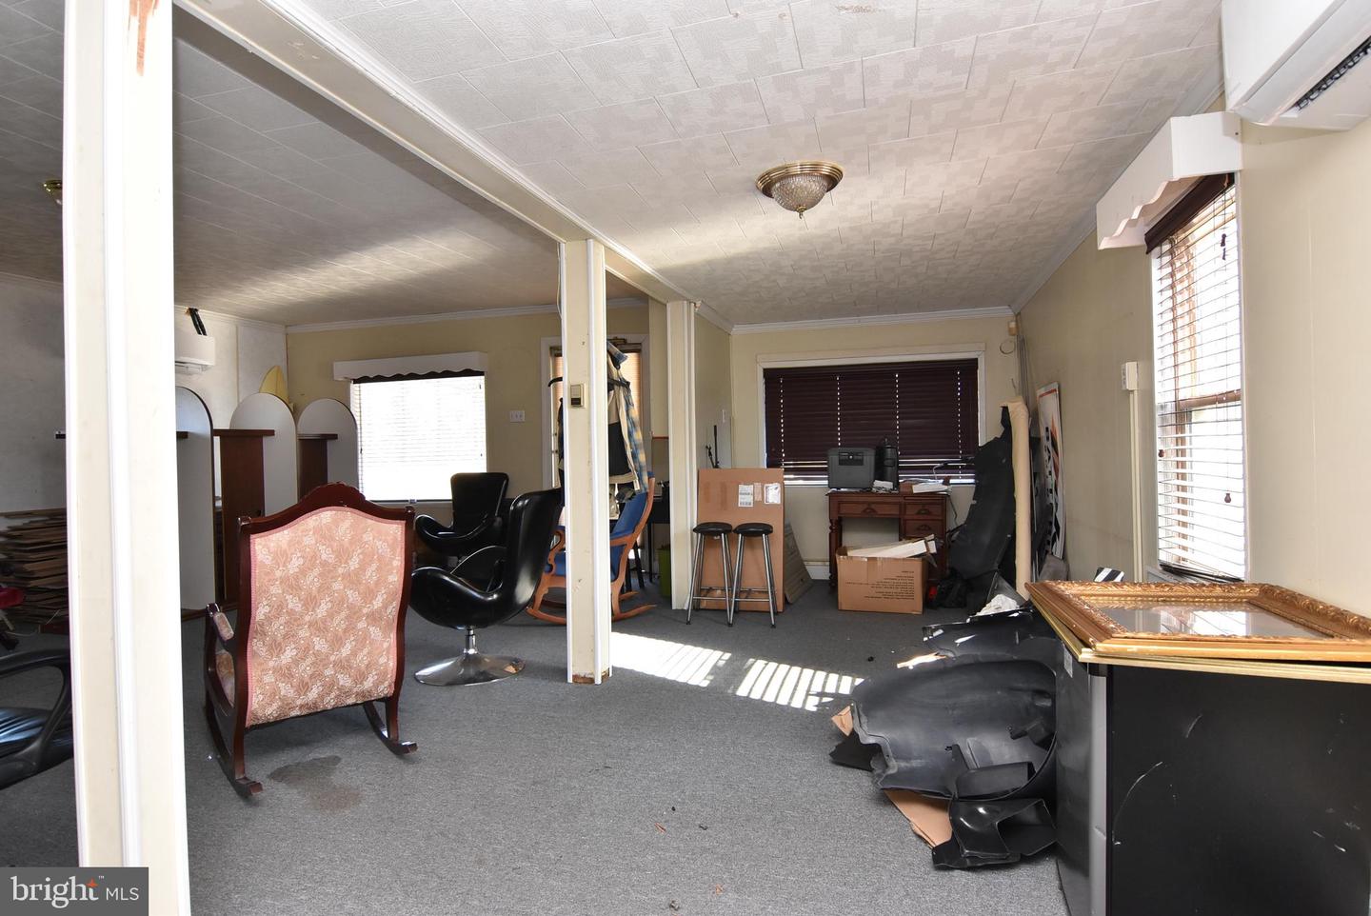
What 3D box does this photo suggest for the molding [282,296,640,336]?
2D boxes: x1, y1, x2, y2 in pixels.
[{"bbox_3d":[-1.801,-1.071,5.271,3.120,0.080,0.070,-1,1,16],"label":"molding"}]

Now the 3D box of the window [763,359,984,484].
[{"bbox_3d":[1.553,-0.295,5.855,1.756,1.010,0.060,-1,1,16],"label":"window"}]

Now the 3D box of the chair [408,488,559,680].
[{"bbox_3d":[-1.053,0.642,3.607,0.760,0.950,0.770,-1,0,3],"label":"chair"}]

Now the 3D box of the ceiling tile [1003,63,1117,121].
[{"bbox_3d":[1.193,-1.162,2.185,0.305,0.018,0.300,-2,0,15],"label":"ceiling tile"}]

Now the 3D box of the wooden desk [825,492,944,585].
[{"bbox_3d":[1.670,0.678,5.778,0.955,0.785,0.480,-1,0,14],"label":"wooden desk"}]

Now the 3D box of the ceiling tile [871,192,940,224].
[{"bbox_3d":[1.010,-1.155,3.137,0.305,0.018,0.300,-2,0,15],"label":"ceiling tile"}]

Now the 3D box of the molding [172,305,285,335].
[{"bbox_3d":[-3.225,-0.988,4.880,0.060,0.075,0.880,-2,0,21],"label":"molding"}]

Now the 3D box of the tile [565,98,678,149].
[{"bbox_3d":[-0.203,-1.114,2.289,0.305,0.015,0.305,-2,0,16],"label":"tile"}]

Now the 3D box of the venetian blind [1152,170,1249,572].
[{"bbox_3d":[1.763,-0.229,2.401,0.060,1.300,0.680,-2,0,17],"label":"venetian blind"}]

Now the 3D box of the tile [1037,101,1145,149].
[{"bbox_3d":[1.432,-1.173,2.422,0.305,0.018,0.300,-2,0,15],"label":"tile"}]

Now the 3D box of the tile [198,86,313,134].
[{"bbox_3d":[-1.754,-1.443,2.832,0.295,0.020,0.305,-2,0,13],"label":"tile"}]

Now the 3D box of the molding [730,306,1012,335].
[{"bbox_3d":[1.518,-1.176,5.809,2.310,0.080,0.070,-1,1,16],"label":"molding"}]

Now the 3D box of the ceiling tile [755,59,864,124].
[{"bbox_3d":[0.393,-1.138,2.126,0.305,0.020,0.305,-2,1,16],"label":"ceiling tile"}]

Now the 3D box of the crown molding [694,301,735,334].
[{"bbox_3d":[0.261,-1.123,5.568,0.050,0.070,1.099,-1,1,16],"label":"crown molding"}]

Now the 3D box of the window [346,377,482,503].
[{"bbox_3d":[-2.107,-0.154,5.395,1.250,0.970,0.080,-1,1,16],"label":"window"}]

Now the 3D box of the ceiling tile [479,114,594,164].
[{"bbox_3d":[-0.498,-1.087,2.337,0.305,0.018,0.300,-2,0,15],"label":"ceiling tile"}]

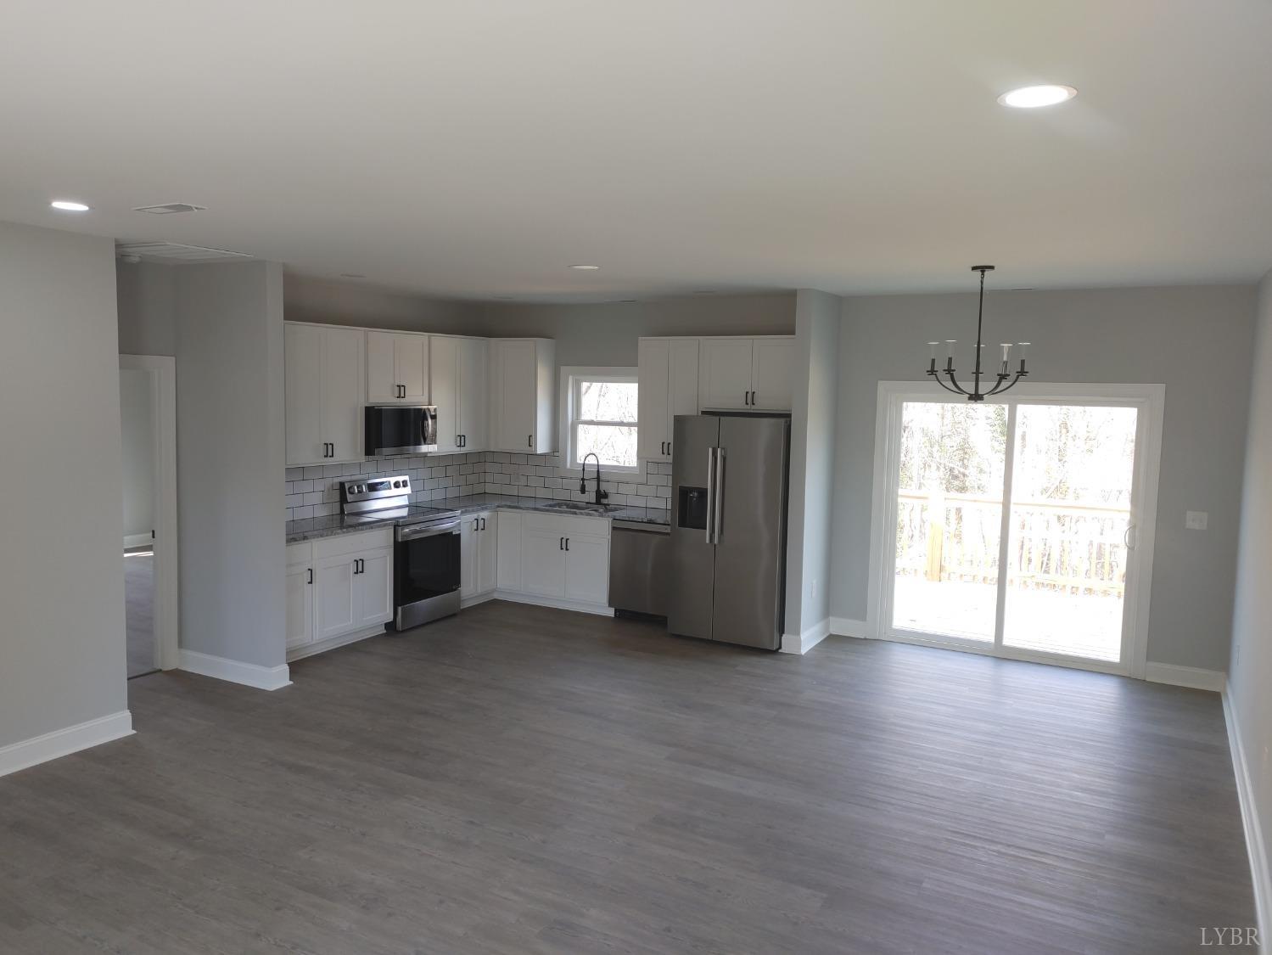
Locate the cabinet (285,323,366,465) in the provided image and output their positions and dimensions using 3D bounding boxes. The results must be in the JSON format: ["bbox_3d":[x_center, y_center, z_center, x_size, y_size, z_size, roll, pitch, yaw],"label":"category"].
[{"bbox_3d":[-2.527,-0.640,7.479,0.305,1.072,0.820,4,6,29],"label":"cabinet"}]

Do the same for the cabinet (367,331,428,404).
[{"bbox_3d":[-2.096,-0.914,7.982,0.315,0.608,0.761,4,6,29],"label":"cabinet"}]

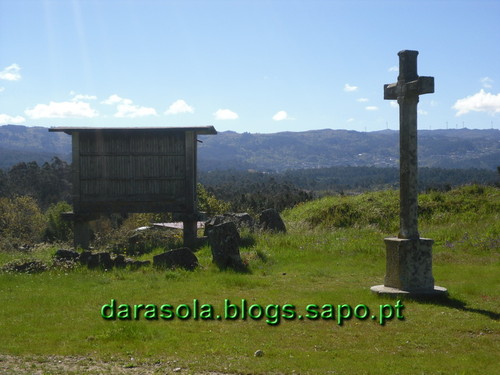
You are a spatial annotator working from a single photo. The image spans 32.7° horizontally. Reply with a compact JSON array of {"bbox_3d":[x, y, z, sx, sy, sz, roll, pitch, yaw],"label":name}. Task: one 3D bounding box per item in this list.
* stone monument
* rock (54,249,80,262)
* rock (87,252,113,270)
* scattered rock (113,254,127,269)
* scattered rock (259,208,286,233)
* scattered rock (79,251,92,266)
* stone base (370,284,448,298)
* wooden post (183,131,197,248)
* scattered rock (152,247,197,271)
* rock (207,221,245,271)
[{"bbox_3d":[2.430,-0.240,13.000,1.150,3.680,1.180,0,0,-19],"label":"stone monument"},{"bbox_3d":[-3.683,1.377,17.200,0.514,0.293,0.380,0,0,0],"label":"rock"},{"bbox_3d":[-2.632,1.294,14.900,0.450,0.320,0.360,0,1,0],"label":"rock"},{"bbox_3d":[-2.496,1.420,16.300,0.262,0.277,0.260,0,0,0],"label":"scattered rock"},{"bbox_3d":[0.573,0.840,21.500,0.700,0.610,0.550,0,1,0],"label":"scattered rock"},{"bbox_3d":[-3.204,1.393,16.600,0.267,0.331,0.280,0,0,0],"label":"scattered rock"},{"bbox_3d":[2.265,1.470,12.100,1.090,0.080,1.090,0,1,0],"label":"stone base"},{"bbox_3d":[-1.335,0.044,18.800,0.290,2.600,0.270,0,1,0],"label":"wooden post"},{"bbox_3d":[-1.403,1.351,16.100,0.842,0.453,0.580,0,0,0],"label":"scattered rock"},{"bbox_3d":[-0.426,1.007,14.800,0.630,0.860,0.480,0,1,0],"label":"rock"}]

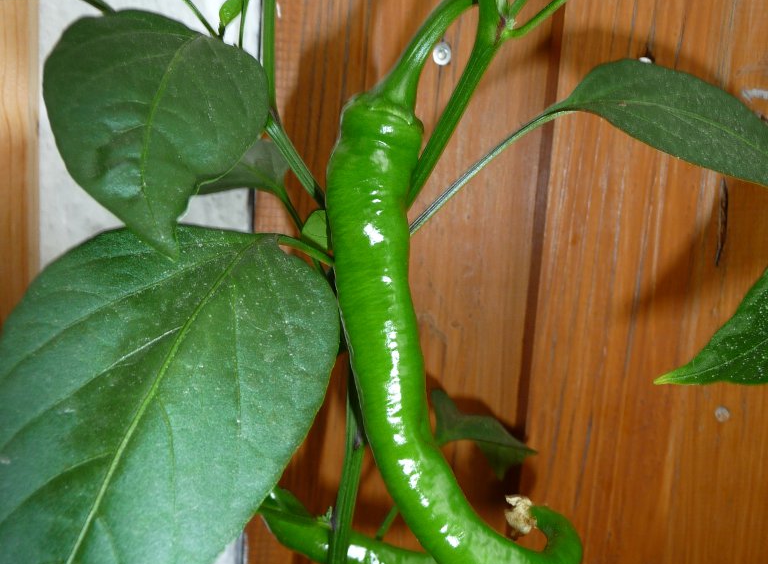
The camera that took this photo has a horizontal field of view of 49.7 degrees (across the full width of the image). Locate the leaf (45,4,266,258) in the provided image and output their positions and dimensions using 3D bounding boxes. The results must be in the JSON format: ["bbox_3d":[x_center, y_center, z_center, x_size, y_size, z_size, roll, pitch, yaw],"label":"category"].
[{"bbox_3d":[-0.069,-0.045,0.252,0.066,0.077,0.028,8,-26,-3],"label":"leaf"}]

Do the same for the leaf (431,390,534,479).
[{"bbox_3d":[0.045,0.070,0.375,0.048,0.037,0.025,3,10,0],"label":"leaf"}]

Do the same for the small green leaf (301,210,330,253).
[{"bbox_3d":[-0.022,-0.017,0.280,0.013,0.015,0.007,5,10,11],"label":"small green leaf"}]

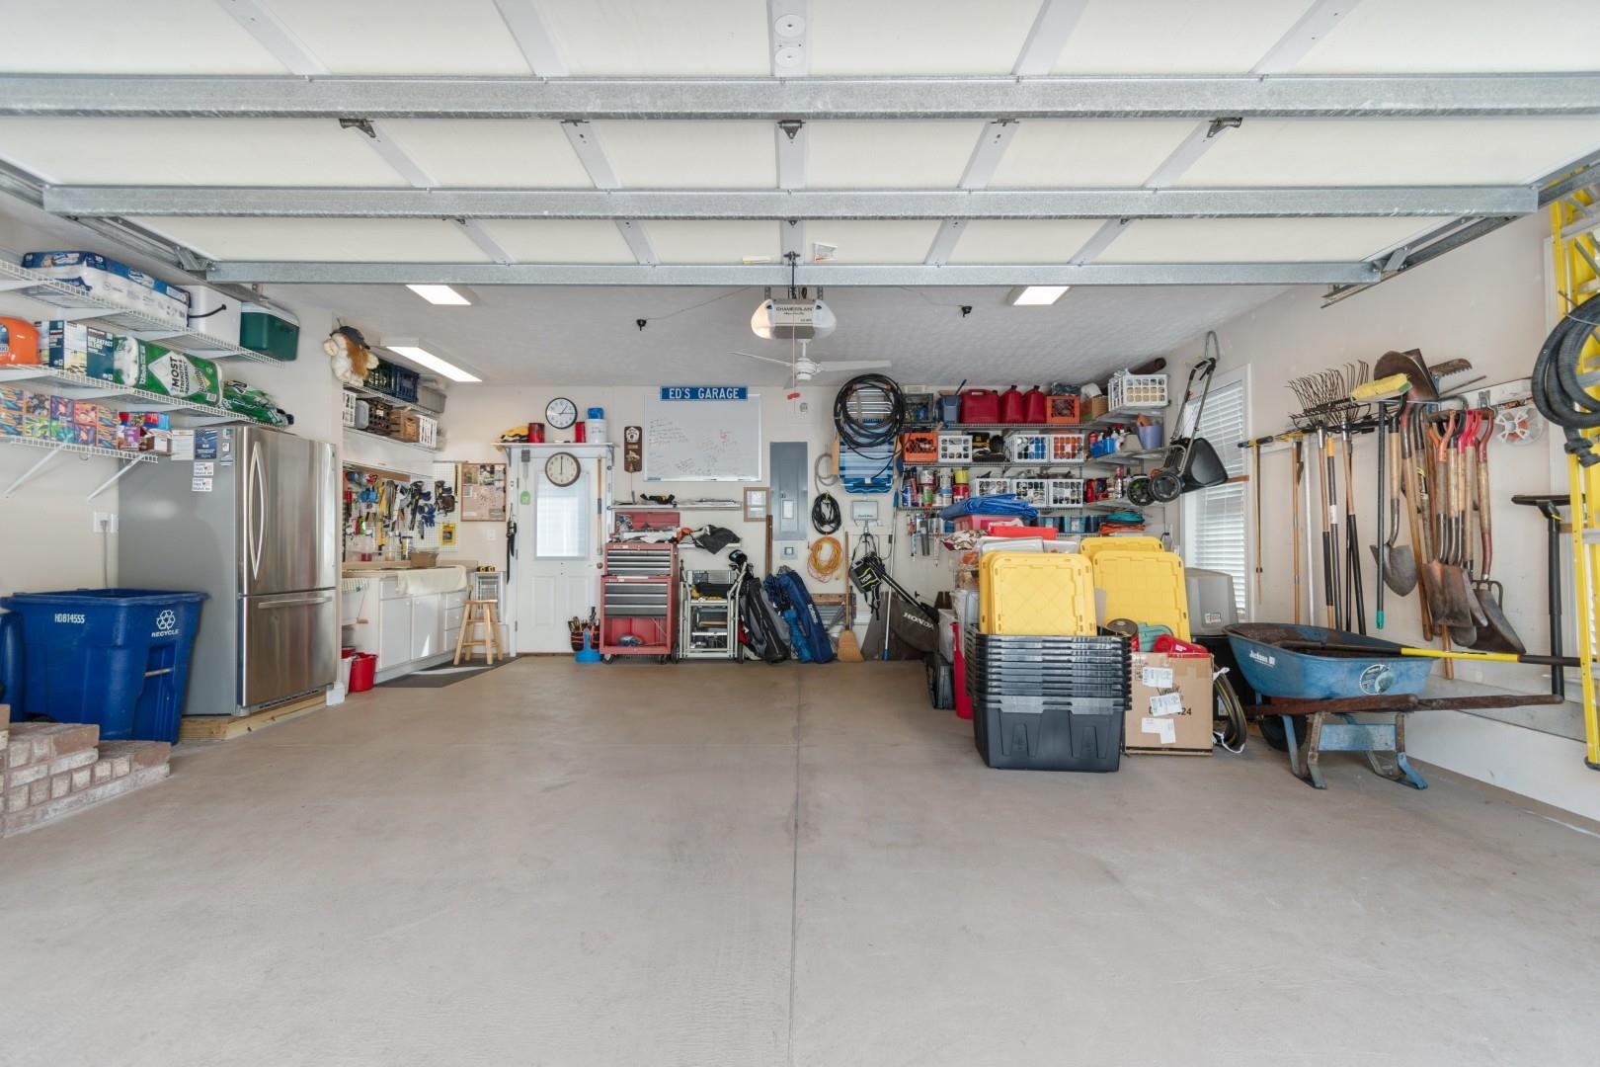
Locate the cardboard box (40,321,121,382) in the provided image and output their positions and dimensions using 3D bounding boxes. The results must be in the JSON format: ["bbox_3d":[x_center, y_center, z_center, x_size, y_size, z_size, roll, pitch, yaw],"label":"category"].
[{"bbox_3d":[-4.015,-1.000,3.695,0.175,0.267,0.257,0,-1,0],"label":"cardboard box"}]

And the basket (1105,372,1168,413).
[{"bbox_3d":[2.962,-1.222,5.870,0.387,0.272,0.340,0,-1,0],"label":"basket"}]

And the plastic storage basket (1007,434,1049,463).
[{"bbox_3d":[2.300,-0.858,6.800,0.349,0.275,0.380,0,-1,0],"label":"plastic storage basket"}]

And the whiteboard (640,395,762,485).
[{"bbox_3d":[-1.006,-0.980,6.913,1.220,0.905,0.040,0,-1,0],"label":"whiteboard"}]

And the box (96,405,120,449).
[{"bbox_3d":[-4.100,-0.600,3.790,0.340,0.237,0.120,0,-1,0],"label":"box"}]

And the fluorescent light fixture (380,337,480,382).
[{"bbox_3d":[-3.218,-1.509,5.911,0.285,0.070,1.220,0,-1,0],"label":"fluorescent light fixture"}]

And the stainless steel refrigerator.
[{"bbox_3d":[-3.761,0.235,4.489,0.810,1.765,0.835,0,-1,0],"label":"stainless steel refrigerator"}]

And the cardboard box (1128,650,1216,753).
[{"bbox_3d":[2.070,0.957,3.910,0.490,0.570,0.420,0,-1,0],"label":"cardboard box"}]

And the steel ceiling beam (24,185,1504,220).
[{"bbox_3d":[-0.026,-1.083,2.200,4.870,0.080,0.085,0,-1,0],"label":"steel ceiling beam"}]

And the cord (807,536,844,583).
[{"bbox_3d":[0.267,0.267,6.930,0.360,0.480,0.090,0,-1,0],"label":"cord"}]

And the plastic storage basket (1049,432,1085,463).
[{"bbox_3d":[2.713,-0.858,6.760,0.340,0.270,0.350,0,-1,0],"label":"plastic storage basket"}]

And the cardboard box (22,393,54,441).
[{"bbox_3d":[-4.068,-0.612,3.442,0.270,0.235,0.125,0,-1,0],"label":"cardboard box"}]

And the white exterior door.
[{"bbox_3d":[-2.482,0.234,6.930,0.915,2.030,0.045,0,-1,0],"label":"white exterior door"}]

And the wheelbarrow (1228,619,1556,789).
[{"bbox_3d":[2.785,0.879,3.370,0.680,0.710,1.430,0,-1,0],"label":"wheelbarrow"}]

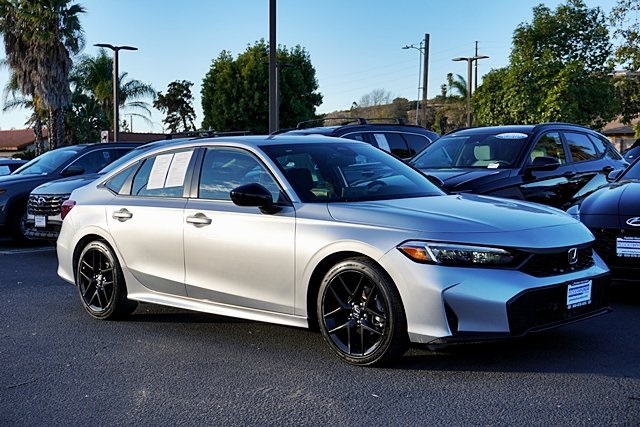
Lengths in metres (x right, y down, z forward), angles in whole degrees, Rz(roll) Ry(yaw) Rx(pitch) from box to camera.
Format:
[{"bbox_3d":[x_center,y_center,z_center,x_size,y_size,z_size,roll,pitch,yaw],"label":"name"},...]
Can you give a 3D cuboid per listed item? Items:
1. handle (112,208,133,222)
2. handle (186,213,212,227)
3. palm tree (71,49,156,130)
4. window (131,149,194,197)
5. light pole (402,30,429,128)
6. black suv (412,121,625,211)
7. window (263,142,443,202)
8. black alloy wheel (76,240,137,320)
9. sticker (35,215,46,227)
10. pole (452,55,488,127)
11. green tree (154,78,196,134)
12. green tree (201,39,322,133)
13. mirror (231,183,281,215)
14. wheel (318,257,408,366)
[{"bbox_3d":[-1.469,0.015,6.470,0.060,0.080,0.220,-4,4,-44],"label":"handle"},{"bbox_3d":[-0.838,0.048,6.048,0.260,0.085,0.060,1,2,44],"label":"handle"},{"bbox_3d":[-11.890,-4.985,50.143,5.000,8.970,5.000,0,2,0],"label":"palm tree"},{"bbox_3d":[-1.177,-0.308,6.597,0.660,0.400,0.070,1,-25,44],"label":"window"},{"bbox_3d":[6.081,-6.017,55.169,1.750,10.570,0.450,0,2,-6],"label":"light pole"},{"bbox_3d":[2.220,-0.300,10.600,1.865,1.670,4.600,1,2,42],"label":"black suv"},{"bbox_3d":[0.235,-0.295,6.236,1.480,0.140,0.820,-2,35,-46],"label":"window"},{"bbox_3d":[-1.702,0.527,7.038,0.645,0.645,0.235,1,2,44],"label":"black alloy wheel"},{"bbox_3d":[-3.916,0.112,12.200,0.020,0.155,0.300,-4,4,-44],"label":"sticker"},{"bbox_3d":[6.231,-3.315,36.102,1.750,6.390,0.400,1,2,28],"label":"pole"},{"bbox_3d":[-8.292,-4.247,50.000,2.500,6.771,2.500,-1,2,0],"label":"green tree"},{"bbox_3d":[-3.472,-5.522,52.158,7.300,9.850,7.000,0,2,0],"label":"green tree"},{"bbox_3d":[-0.388,-0.088,5.301,0.220,0.190,0.200,-4,4,-44],"label":"mirror"},{"bbox_3d":[0.264,0.551,4.909,0.235,0.640,0.640,-4,4,-44],"label":"wheel"}]

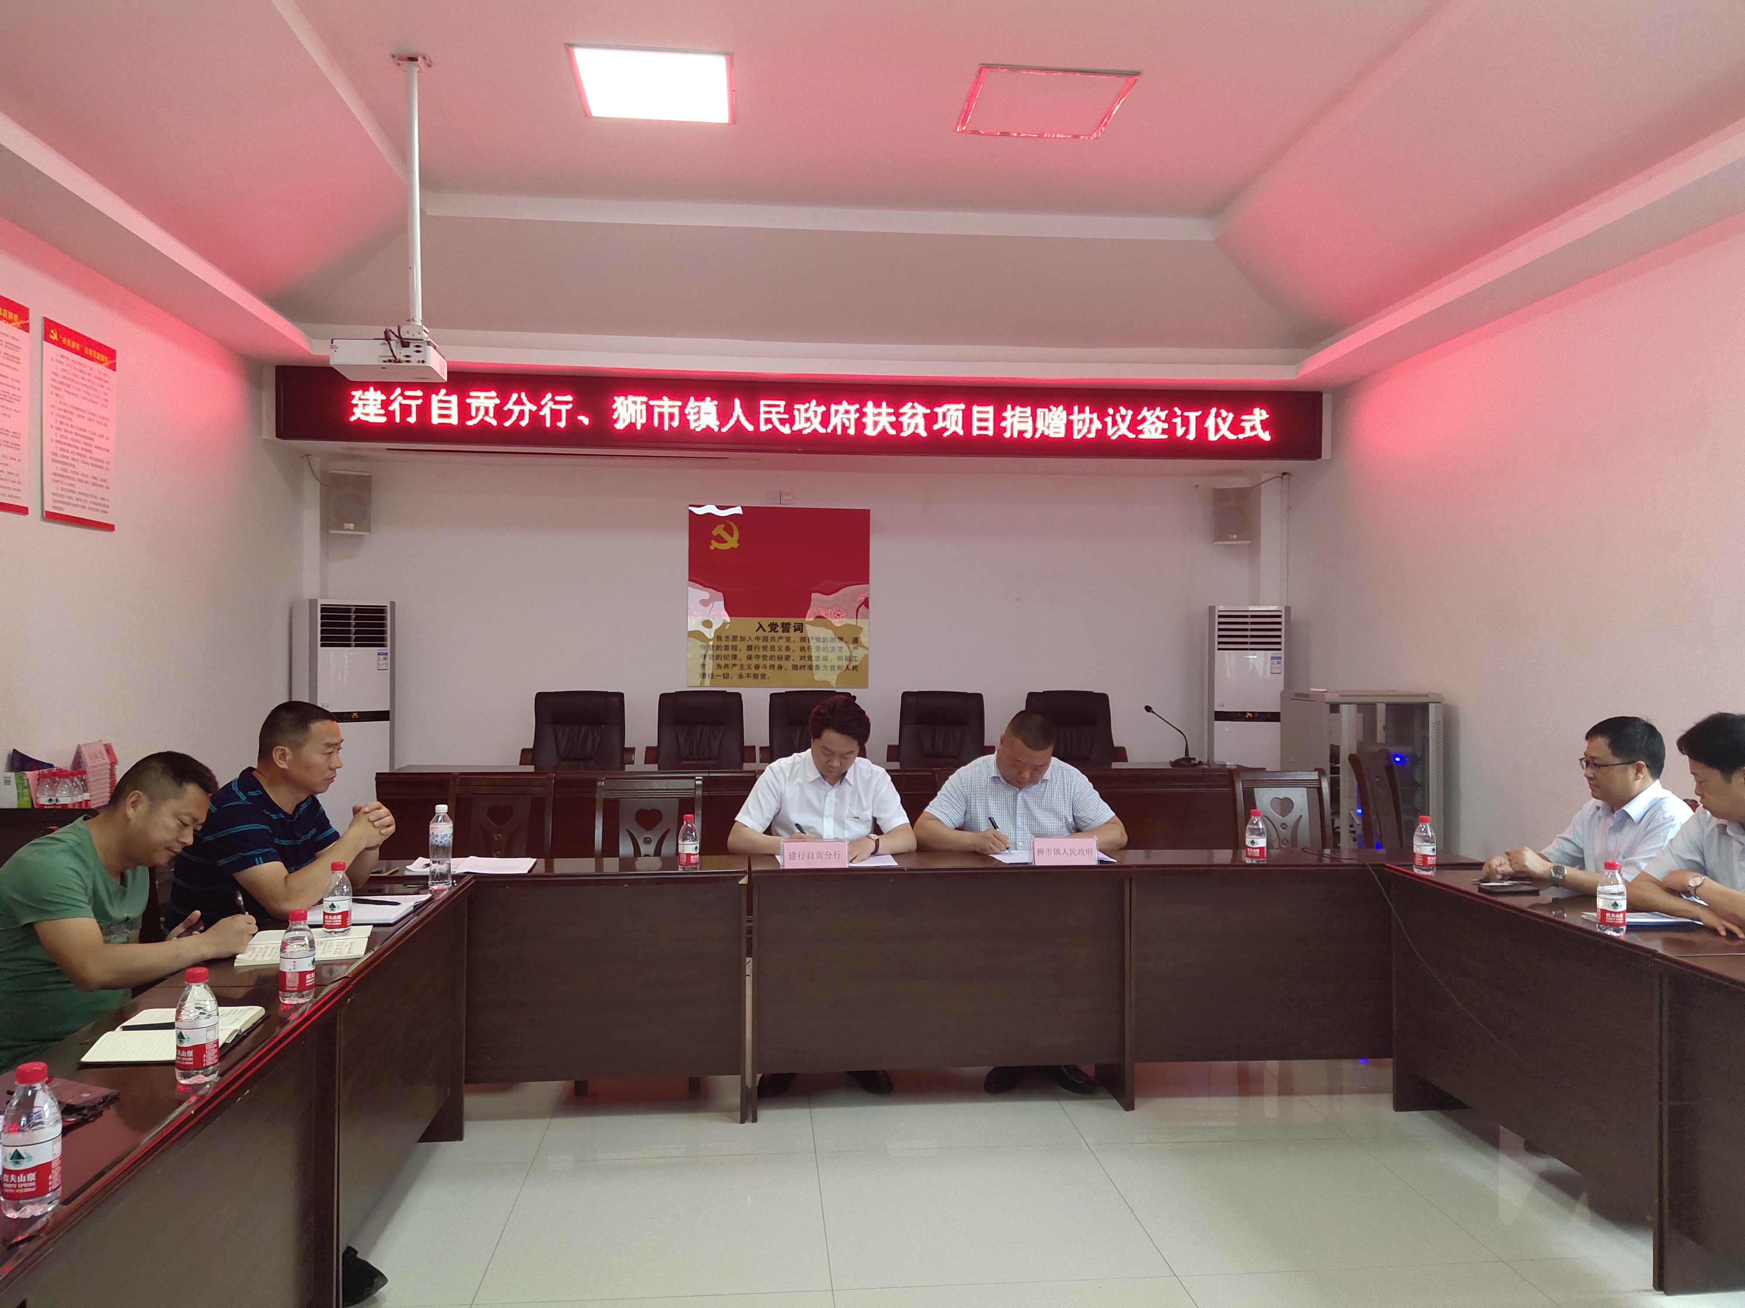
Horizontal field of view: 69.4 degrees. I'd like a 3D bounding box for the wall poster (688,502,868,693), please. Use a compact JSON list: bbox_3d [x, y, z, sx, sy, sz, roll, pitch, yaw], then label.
[{"bbox_3d":[-0.622,-0.380,8.468,1.215,1.205,0.020,0,0,-5],"label":"wall poster"}]

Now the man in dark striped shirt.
[{"bbox_3d":[-1.555,0.783,3.302,0.740,1.310,0.520,0,0,-5],"label":"man in dark striped shirt"}]

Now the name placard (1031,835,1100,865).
[{"bbox_3d":[0.611,0.625,4.034,0.208,0.098,0.065,0,0,-5],"label":"name placard"}]

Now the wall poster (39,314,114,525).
[{"bbox_3d":[-3.331,-0.947,5.330,0.020,0.800,0.570,0,0,-5],"label":"wall poster"}]

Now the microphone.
[{"bbox_3d":[1.510,0.414,6.337,0.280,0.310,0.140,0,0,15],"label":"microphone"}]

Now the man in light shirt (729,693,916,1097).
[{"bbox_3d":[-0.187,0.799,4.457,0.630,1.310,0.780,0,0,-5],"label":"man in light shirt"}]

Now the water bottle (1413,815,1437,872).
[{"bbox_3d":[1.761,0.607,4.015,0.066,0.177,0.066,0,0,-5],"label":"water bottle"}]

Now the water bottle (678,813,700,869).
[{"bbox_3d":[-0.582,0.596,4.013,0.066,0.177,0.066,0,0,-5],"label":"water bottle"}]

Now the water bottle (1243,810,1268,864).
[{"bbox_3d":[1.252,0.588,4.104,0.066,0.178,0.066,0,0,-5],"label":"water bottle"}]

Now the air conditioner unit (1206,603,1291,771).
[{"bbox_3d":[2.371,0.547,7.947,0.500,1.680,0.310,0,0,15],"label":"air conditioner unit"}]

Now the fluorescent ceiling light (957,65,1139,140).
[{"bbox_3d":[0.670,-2.172,4.959,0.600,0.050,0.600,0,0,-5],"label":"fluorescent ceiling light"}]

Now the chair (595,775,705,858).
[{"bbox_3d":[-0.783,0.948,4.338,0.430,0.985,0.530,0,0,-5],"label":"chair"}]

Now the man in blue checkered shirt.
[{"bbox_3d":[0.494,0.830,4.518,0.690,1.255,0.780,0,0,-5],"label":"man in blue checkered shirt"}]

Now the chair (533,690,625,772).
[{"bbox_3d":[-1.552,0.760,6.626,0.600,1.110,0.620,0,0,-5],"label":"chair"}]

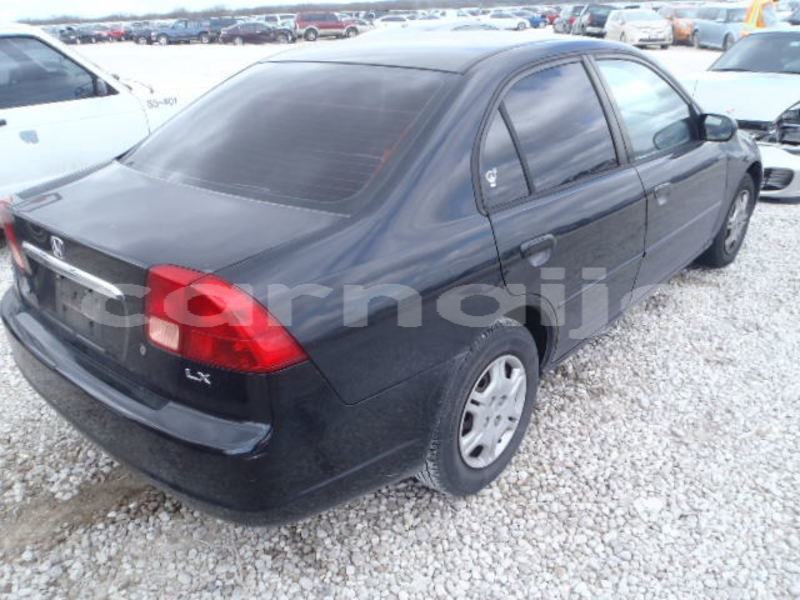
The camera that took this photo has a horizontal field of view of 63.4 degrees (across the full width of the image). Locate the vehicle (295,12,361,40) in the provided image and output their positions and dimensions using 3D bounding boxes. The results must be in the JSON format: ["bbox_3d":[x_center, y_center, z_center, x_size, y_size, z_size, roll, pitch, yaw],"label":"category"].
[{"bbox_3d":[-4.795,-18.787,44.363,4.800,1.820,1.860,-6,24,-9],"label":"vehicle"}]

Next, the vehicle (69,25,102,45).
[{"bbox_3d":[-27.372,-23.181,56.500,1.780,1.470,4.500,4,25,13],"label":"vehicle"}]

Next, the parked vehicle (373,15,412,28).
[{"bbox_3d":[-0.442,-18.903,44.000,1.800,1.420,4.700,-4,24,-5],"label":"parked vehicle"}]

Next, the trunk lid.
[{"bbox_3d":[-0.744,-0.108,1.915,1.330,0.430,0.510,18,30,37],"label":"trunk lid"}]

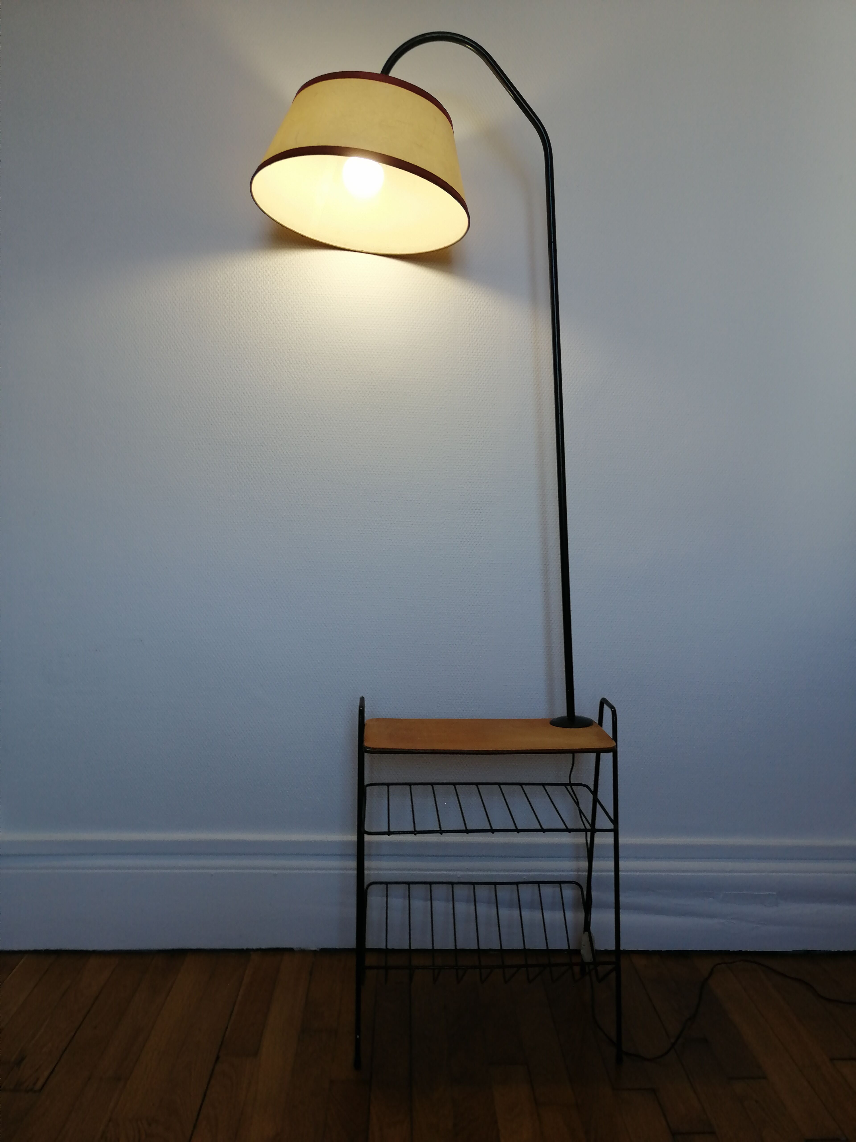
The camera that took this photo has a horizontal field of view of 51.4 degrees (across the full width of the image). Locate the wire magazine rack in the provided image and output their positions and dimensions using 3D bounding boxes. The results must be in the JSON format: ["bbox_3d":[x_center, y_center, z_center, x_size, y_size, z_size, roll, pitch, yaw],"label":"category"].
[{"bbox_3d":[0.101,0.528,1.635,0.455,0.597,0.317,0,5,-3],"label":"wire magazine rack"}]

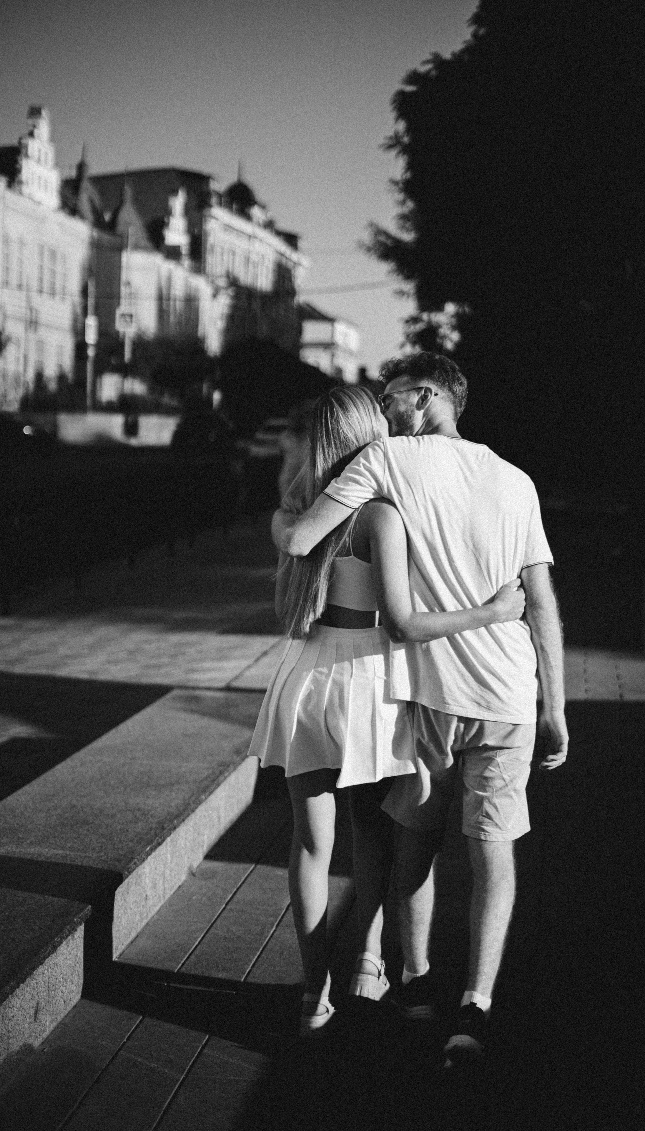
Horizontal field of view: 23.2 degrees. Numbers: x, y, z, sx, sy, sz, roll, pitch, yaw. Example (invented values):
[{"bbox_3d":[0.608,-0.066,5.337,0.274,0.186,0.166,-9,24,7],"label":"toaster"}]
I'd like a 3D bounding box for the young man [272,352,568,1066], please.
[{"bbox_3d":[0.252,0.330,4.144,0.760,1.780,0.560,0,5,1],"label":"young man"}]

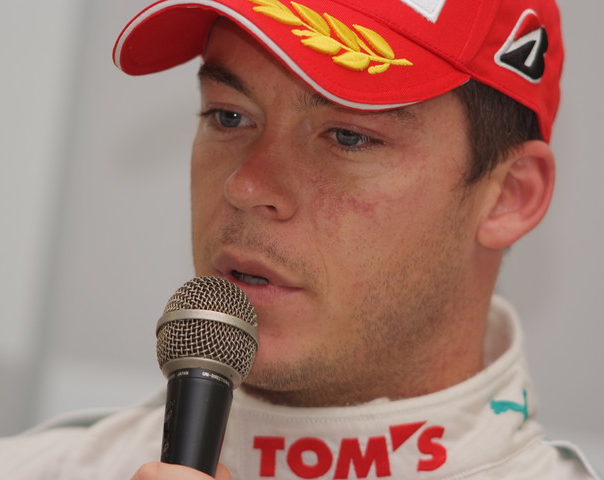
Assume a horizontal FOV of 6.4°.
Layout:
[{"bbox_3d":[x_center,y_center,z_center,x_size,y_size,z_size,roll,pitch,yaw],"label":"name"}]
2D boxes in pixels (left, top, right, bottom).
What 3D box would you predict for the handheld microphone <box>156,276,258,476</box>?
[{"bbox_3d":[-0.054,0.096,2.659,0.051,0.166,0.051,8,-23,0],"label":"handheld microphone"}]

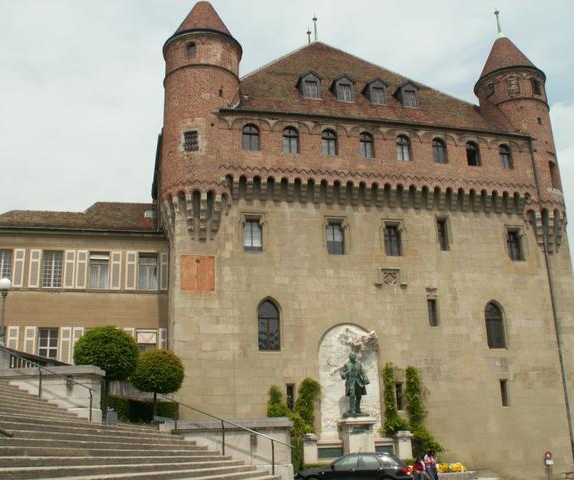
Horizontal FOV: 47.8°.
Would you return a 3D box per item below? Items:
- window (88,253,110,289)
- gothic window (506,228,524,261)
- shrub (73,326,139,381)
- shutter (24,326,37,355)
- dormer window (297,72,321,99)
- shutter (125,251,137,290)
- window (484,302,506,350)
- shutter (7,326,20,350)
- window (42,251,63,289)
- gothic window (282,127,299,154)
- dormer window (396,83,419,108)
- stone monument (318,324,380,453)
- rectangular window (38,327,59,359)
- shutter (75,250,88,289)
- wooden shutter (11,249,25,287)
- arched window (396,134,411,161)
[{"bbox_3d":[-9.779,1.622,33.811,1.014,1.949,0.200,0,-16,-7],"label":"window"},{"bbox_3d":[12.617,0.325,35.893,1.083,1.729,0.300,2,-16,-15],"label":"gothic window"},{"bbox_3d":[-6.989,4.424,25.000,2.450,2.150,2.450,2,-16,-14],"label":"shrub"},{"bbox_3d":[-12.560,5.233,31.706,0.550,2.050,0.060,2,-19,-12],"label":"shutter"},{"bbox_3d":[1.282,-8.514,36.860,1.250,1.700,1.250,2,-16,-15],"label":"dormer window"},{"bbox_3d":[-8.173,1.571,33.948,0.550,2.110,0.060,2,-19,-12],"label":"shutter"},{"bbox_3d":[10.243,4.229,31.973,0.974,2.346,0.250,2,-19,-13],"label":"window"},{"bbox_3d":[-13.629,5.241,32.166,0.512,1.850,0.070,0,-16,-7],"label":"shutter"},{"bbox_3d":[-12.298,1.536,34.002,0.995,2.072,0.150,2,-16,-14],"label":"window"},{"bbox_3d":[0.214,-5.288,34.359,0.886,1.617,0.250,2,-16,-16],"label":"gothic window"},{"bbox_3d":[7.492,-8.791,40.718,1.289,1.789,1.300,2,-16,-14],"label":"dormer window"},{"bbox_3d":[3.253,7.677,31.378,3.315,7.552,1.600,2,-16,-16],"label":"stone monument"},{"bbox_3d":[-11.324,5.027,30.731,0.919,1.840,0.200,2,-16,-13],"label":"rectangular window"},{"bbox_3d":[-10.591,1.512,33.433,0.550,2.066,0.060,2,-19,-12],"label":"shutter"},{"bbox_3d":[-13.600,1.405,32.803,0.550,2.022,0.060,2,-19,-12],"label":"wooden shutter"},{"bbox_3d":[6.004,-4.720,33.413,0.807,1.498,0.250,2,-19,-13],"label":"arched window"}]

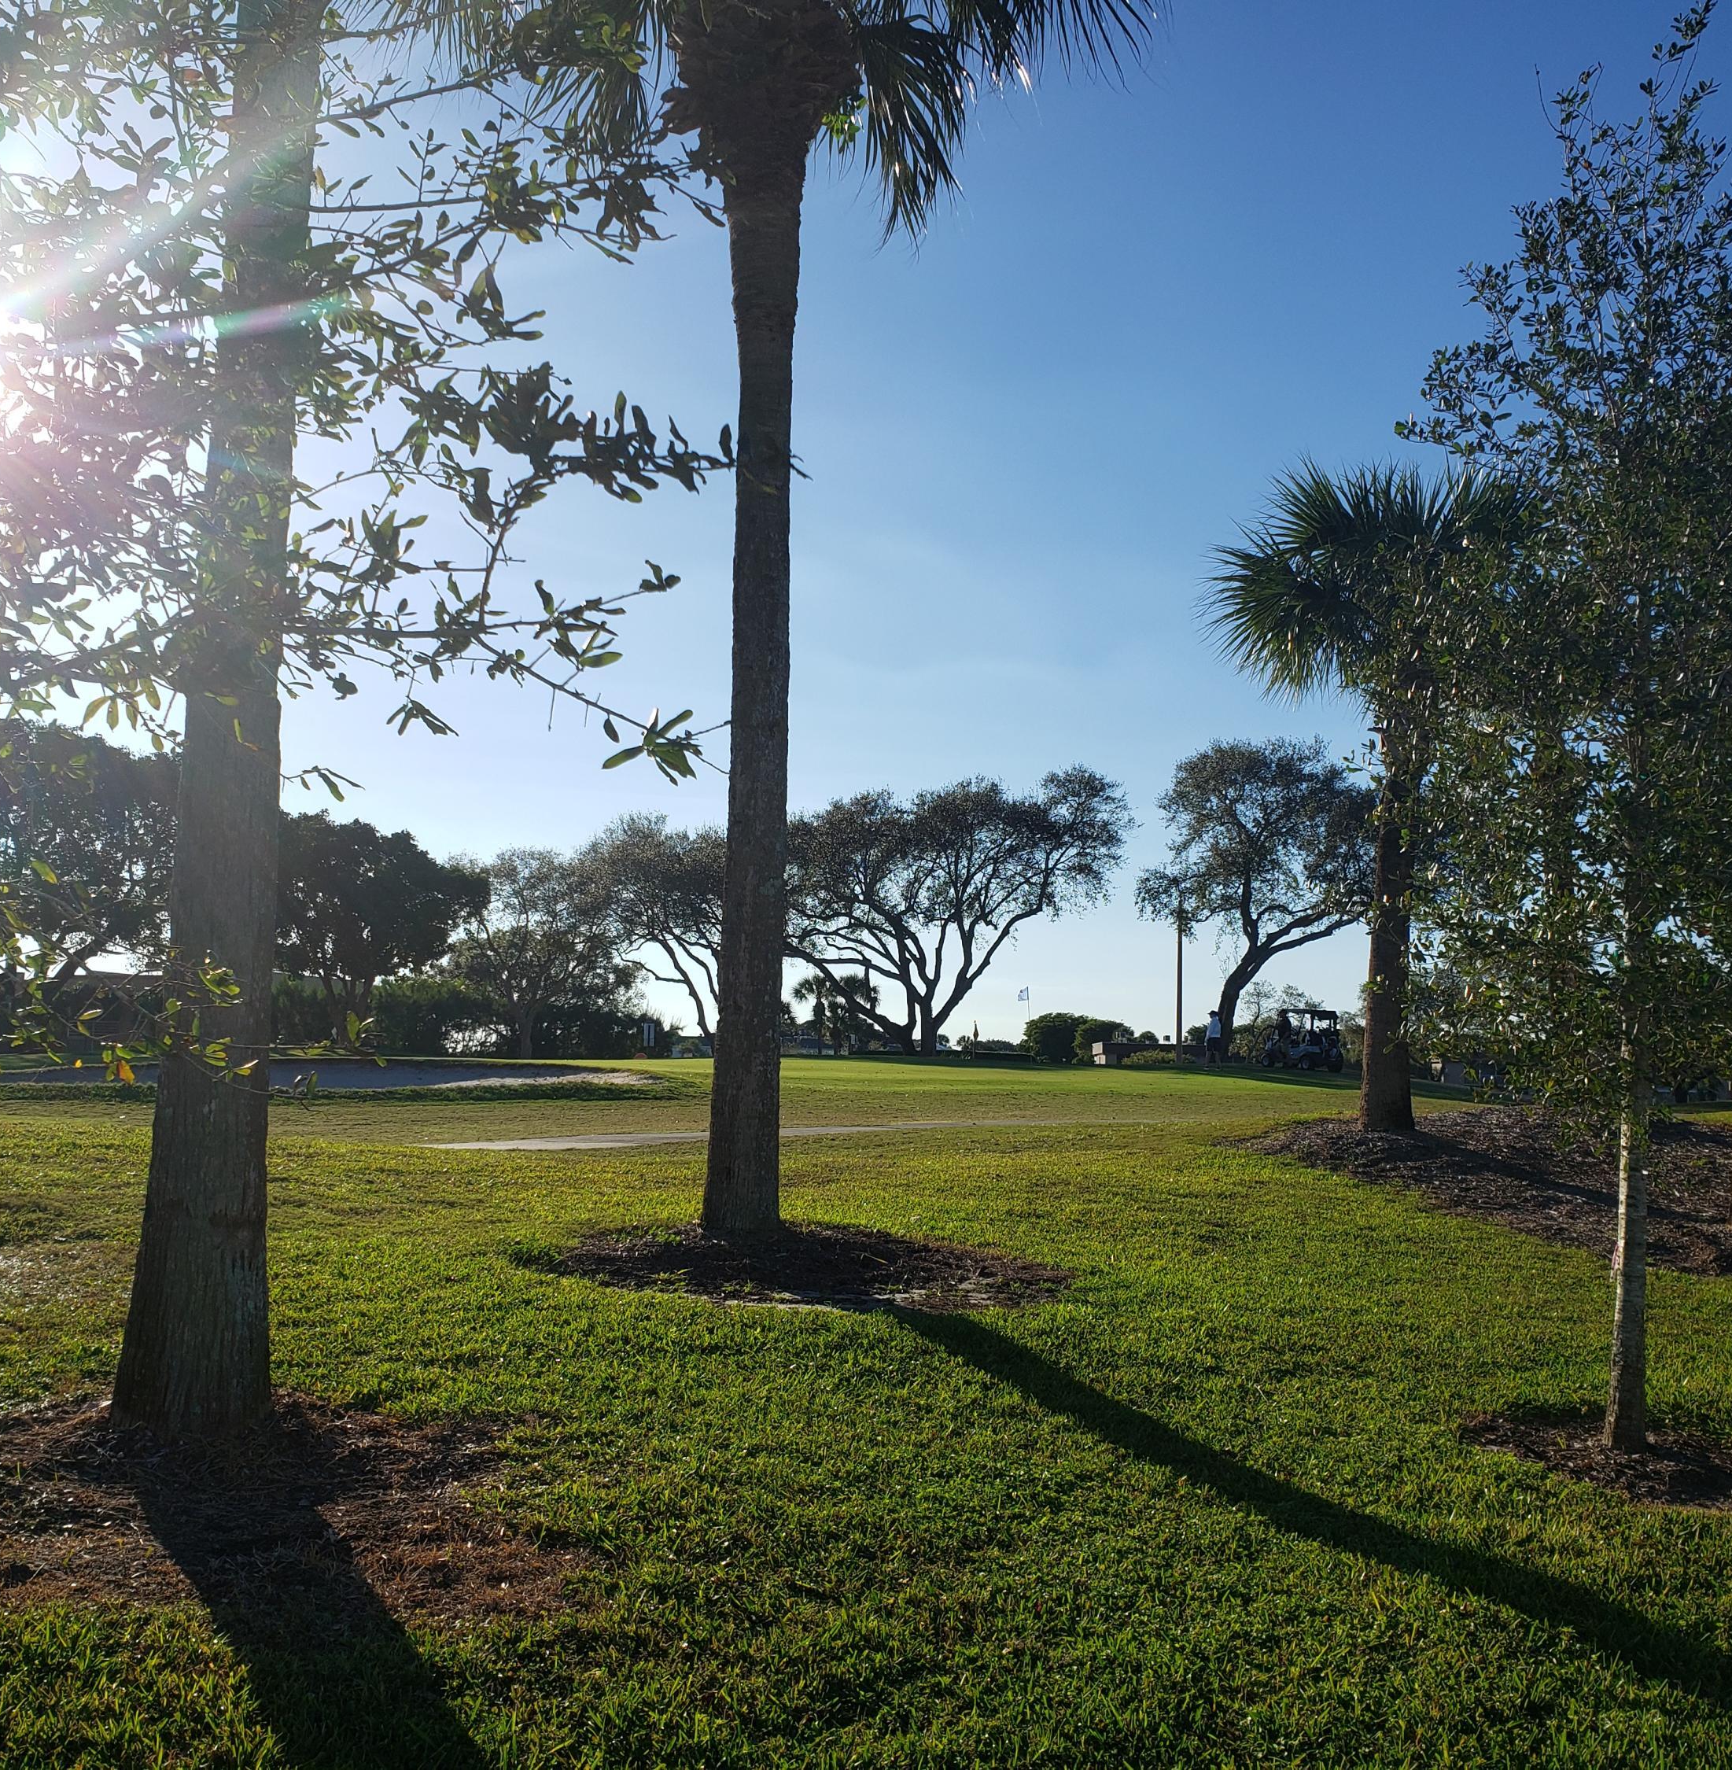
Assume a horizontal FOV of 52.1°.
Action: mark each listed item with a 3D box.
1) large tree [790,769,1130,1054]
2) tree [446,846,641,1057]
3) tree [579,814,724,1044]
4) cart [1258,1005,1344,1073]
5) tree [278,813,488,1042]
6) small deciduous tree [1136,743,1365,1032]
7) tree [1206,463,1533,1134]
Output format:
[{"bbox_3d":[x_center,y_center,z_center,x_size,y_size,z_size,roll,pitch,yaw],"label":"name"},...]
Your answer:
[{"bbox_3d":[3.481,1.056,69.444,13.800,11.200,12.500,0,-5,0],"label":"large tree"},{"bbox_3d":[-12.924,2.668,71.337,8.200,8.500,8.000,0,-5,0],"label":"tree"},{"bbox_3d":[-8.201,1.768,72.369,8.000,9.300,7.800,0,-5,0],"label":"tree"},{"bbox_3d":[12.669,4.483,51.574,1.200,1.860,2.500,5,-6,-45],"label":"cart"},{"bbox_3d":[-19.755,1.729,71.365,9.200,9.200,8.800,0,-5,0],"label":"tree"},{"bbox_3d":[13.137,0.515,60.428,8.600,10.800,8.200,0,-5,0],"label":"small deciduous tree"},{"bbox_3d":[5.996,-1.021,21.313,4.000,7.900,3.900,0,-5,0],"label":"tree"}]

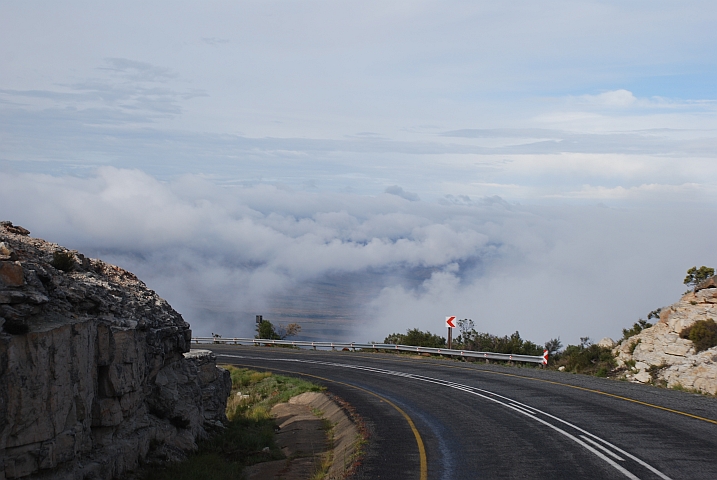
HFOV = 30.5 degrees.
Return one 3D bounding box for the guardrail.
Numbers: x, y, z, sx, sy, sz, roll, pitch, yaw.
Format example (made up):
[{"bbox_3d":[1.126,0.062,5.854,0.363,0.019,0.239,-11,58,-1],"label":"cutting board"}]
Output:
[{"bbox_3d":[-1.600,7.600,91.500,3.300,0.780,61.500,0,-3,-23],"label":"guardrail"}]

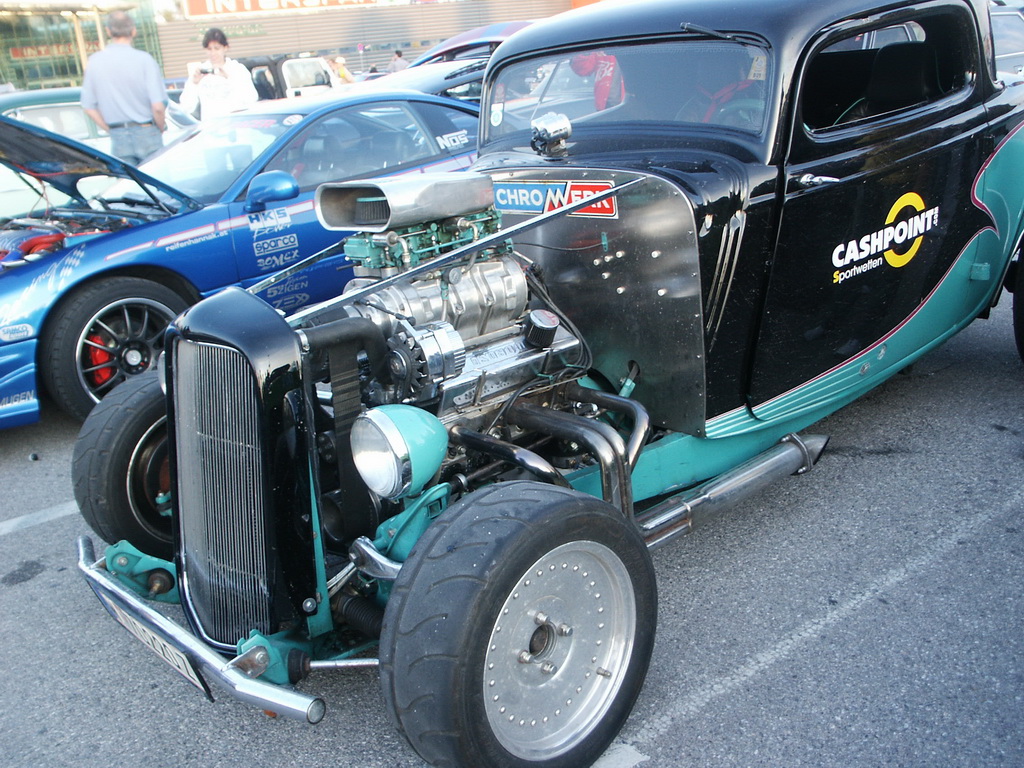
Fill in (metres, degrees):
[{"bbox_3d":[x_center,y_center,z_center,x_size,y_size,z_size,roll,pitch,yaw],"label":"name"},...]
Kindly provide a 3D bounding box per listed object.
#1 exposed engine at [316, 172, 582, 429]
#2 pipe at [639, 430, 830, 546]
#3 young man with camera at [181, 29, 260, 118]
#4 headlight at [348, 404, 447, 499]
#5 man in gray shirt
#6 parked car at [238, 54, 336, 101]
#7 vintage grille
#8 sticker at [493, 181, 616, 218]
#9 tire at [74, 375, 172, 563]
[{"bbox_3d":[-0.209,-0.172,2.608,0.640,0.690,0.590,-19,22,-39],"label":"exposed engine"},{"bbox_3d":[0.592,0.258,2.700,0.800,0.120,0.115,-19,22,-39],"label":"pipe"},{"bbox_3d":[-1.922,-1.593,7.244,0.530,1.700,0.420,-6,17,-3],"label":"young man with camera"},{"bbox_3d":[-0.214,0.127,2.163,0.180,0.185,0.183,-19,22,-39],"label":"headlight"},{"bbox_3d":[-2.341,-1.458,6.654,0.550,1.770,0.340,-11,18,-18],"label":"man in gray shirt"},{"bbox_3d":[-4.387,-5.700,20.600,3.650,1.720,1.620,-17,21,-30],"label":"parked car"},{"bbox_3d":[-0.661,0.240,2.303,0.080,0.690,0.400,-11,16,-41],"label":"vintage grille"},{"bbox_3d":[0.104,-0.524,2.909,0.008,0.105,0.520,-19,22,-39],"label":"sticker"},{"bbox_3d":[-0.964,0.244,3.016,0.568,0.568,0.207,-19,22,-39],"label":"tire"}]

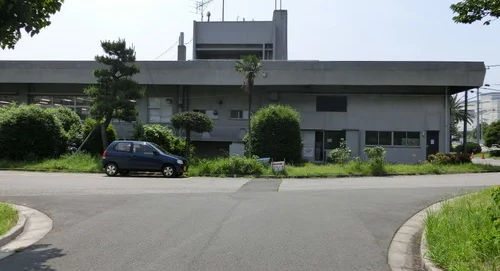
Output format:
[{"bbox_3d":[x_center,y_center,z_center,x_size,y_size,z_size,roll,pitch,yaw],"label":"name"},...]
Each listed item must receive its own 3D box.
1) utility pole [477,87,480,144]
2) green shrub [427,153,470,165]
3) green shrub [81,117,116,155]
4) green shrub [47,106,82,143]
[{"bbox_3d":[30.547,-2.570,56.000,0.320,10.300,0.320,1,-1,3],"label":"utility pole"},{"bbox_3d":[11.335,1.426,23.800,2.500,0.820,1.300,1,-1,3],"label":"green shrub"},{"bbox_3d":[-7.884,0.354,21.800,1.850,2.350,1.800,1,-1,3],"label":"green shrub"},{"bbox_3d":[-10.413,-0.044,23.187,2.200,3.015,2.100,1,0,6],"label":"green shrub"}]

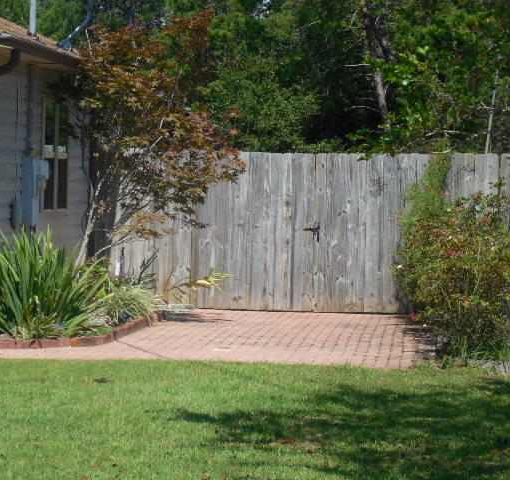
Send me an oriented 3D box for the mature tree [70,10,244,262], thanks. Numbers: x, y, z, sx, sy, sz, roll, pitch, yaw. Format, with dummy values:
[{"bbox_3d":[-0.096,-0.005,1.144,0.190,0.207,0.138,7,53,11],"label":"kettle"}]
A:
[{"bbox_3d":[-1.000,-0.750,22.300,1.750,3.050,1.700,1,2,4],"label":"mature tree"}]

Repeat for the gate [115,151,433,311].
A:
[{"bbox_3d":[0.270,-0.085,25.100,3.450,1.820,0.150,1,2,4],"label":"gate"}]

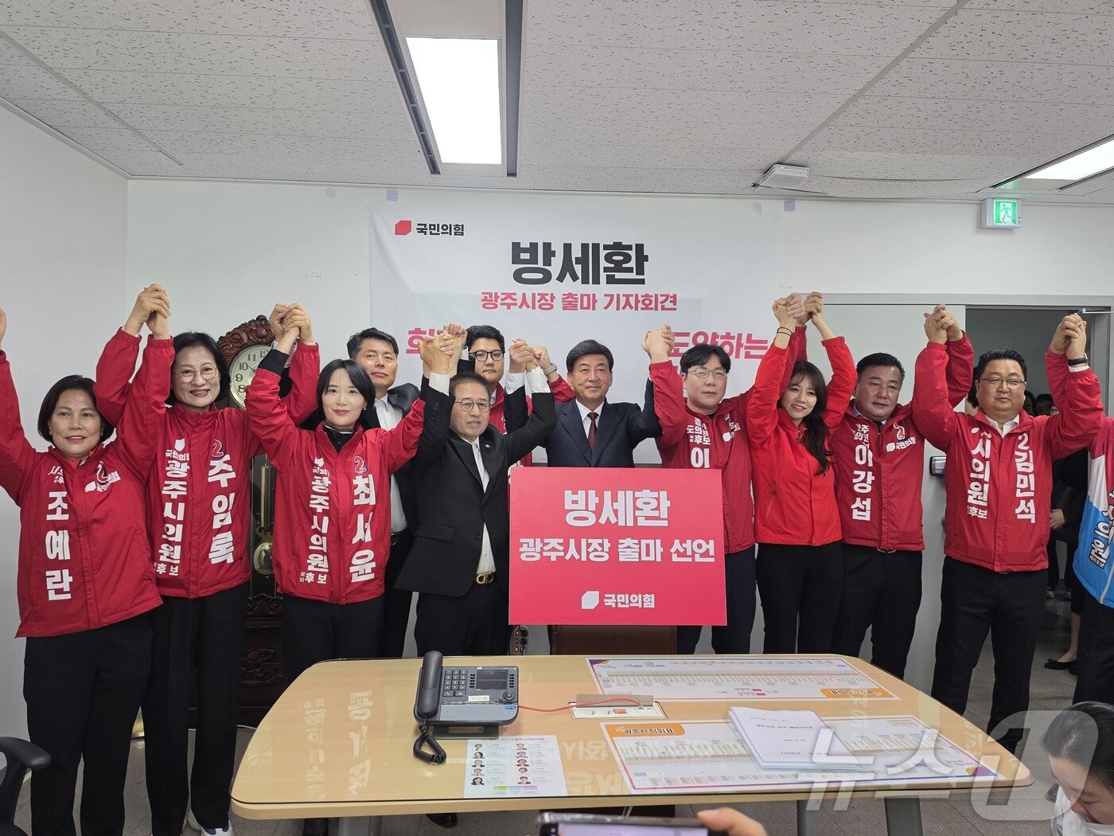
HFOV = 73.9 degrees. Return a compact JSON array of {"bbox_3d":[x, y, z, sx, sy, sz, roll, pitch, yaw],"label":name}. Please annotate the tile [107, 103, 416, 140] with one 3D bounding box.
[{"bbox_3d":[-1.197,-1.223,3.040,1.190,0.018,0.295,0,1,-4],"label":"tile"}]

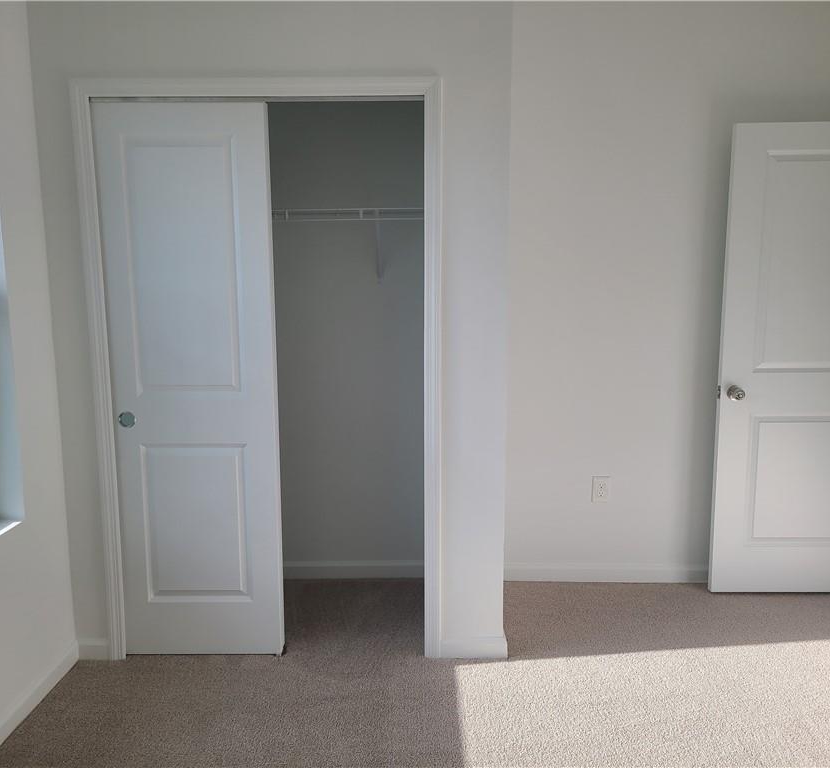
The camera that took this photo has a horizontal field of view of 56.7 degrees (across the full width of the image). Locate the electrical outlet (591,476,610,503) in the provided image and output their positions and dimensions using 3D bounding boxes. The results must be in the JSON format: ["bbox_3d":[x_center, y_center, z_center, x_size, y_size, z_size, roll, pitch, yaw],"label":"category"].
[{"bbox_3d":[0.856,0.486,3.544,0.078,0.121,0.010,0,8,0],"label":"electrical outlet"}]

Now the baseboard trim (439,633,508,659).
[{"bbox_3d":[0.222,0.990,2.903,0.253,0.090,0.016,0,8,0],"label":"baseboard trim"}]

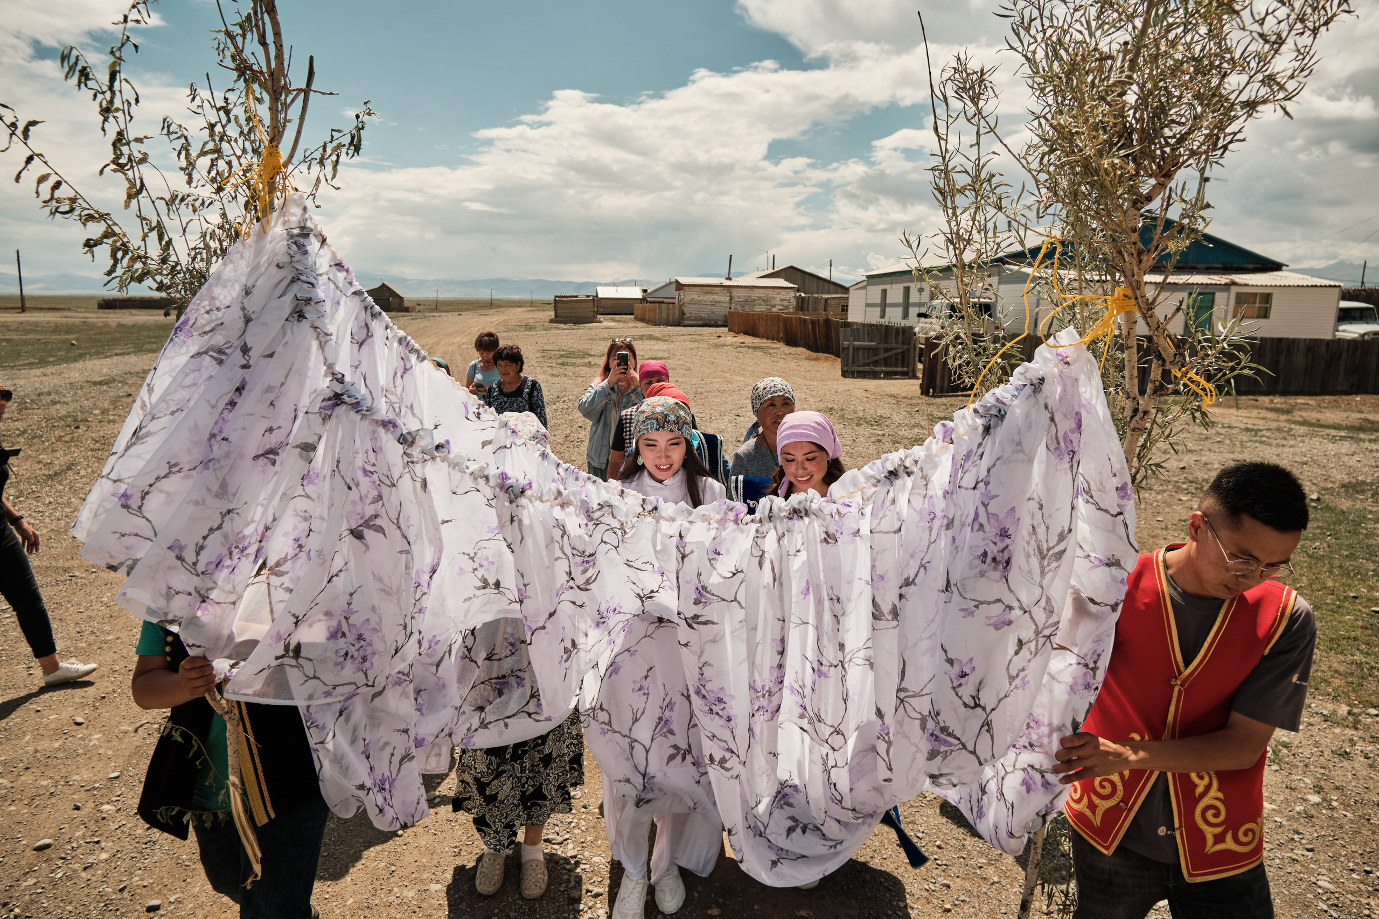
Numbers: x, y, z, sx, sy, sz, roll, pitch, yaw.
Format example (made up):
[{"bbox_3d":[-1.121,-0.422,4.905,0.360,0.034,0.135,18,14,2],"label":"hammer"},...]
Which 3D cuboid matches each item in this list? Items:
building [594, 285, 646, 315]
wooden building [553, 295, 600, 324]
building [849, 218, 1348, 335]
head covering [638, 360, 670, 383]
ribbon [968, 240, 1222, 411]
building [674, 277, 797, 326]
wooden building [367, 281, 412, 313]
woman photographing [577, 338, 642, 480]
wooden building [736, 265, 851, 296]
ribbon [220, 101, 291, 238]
[{"bbox_3d":[-9.904,-22.244,123.086,5.773,3.900,4.800,-1,10,-9],"label":"building"},{"bbox_3d":[-10.027,-13.256,77.314,4.063,2.400,3.500,-1,10,-7],"label":"wooden building"},{"bbox_3d":[13.832,-6.548,33.978,9.700,4.900,18.500,0,10,-5],"label":"building"},{"bbox_3d":[-0.206,-0.495,5.100,0.170,0.180,0.210,0,10,-2],"label":"head covering"},{"bbox_3d":[0.811,-0.279,1.780,0.440,0.320,0.220,5,11,24],"label":"ribbon"},{"bbox_3d":[3.667,-12.690,71.114,9.352,3.750,4.300,-1,10,-8],"label":"building"},{"bbox_3d":[-43.237,-23.006,124.624,6.260,4.200,6.300,-2,11,-15],"label":"wooden building"},{"bbox_3d":[-0.560,-0.002,6.198,0.470,1.650,0.450,-1,10,-11],"label":"woman photographing"},{"bbox_3d":[7.705,-14.725,78.559,9.751,5.200,10.000,-1,10,-9],"label":"wooden building"},{"bbox_3d":[-0.945,-0.630,1.920,0.140,0.270,0.120,-4,11,-25],"label":"ribbon"}]

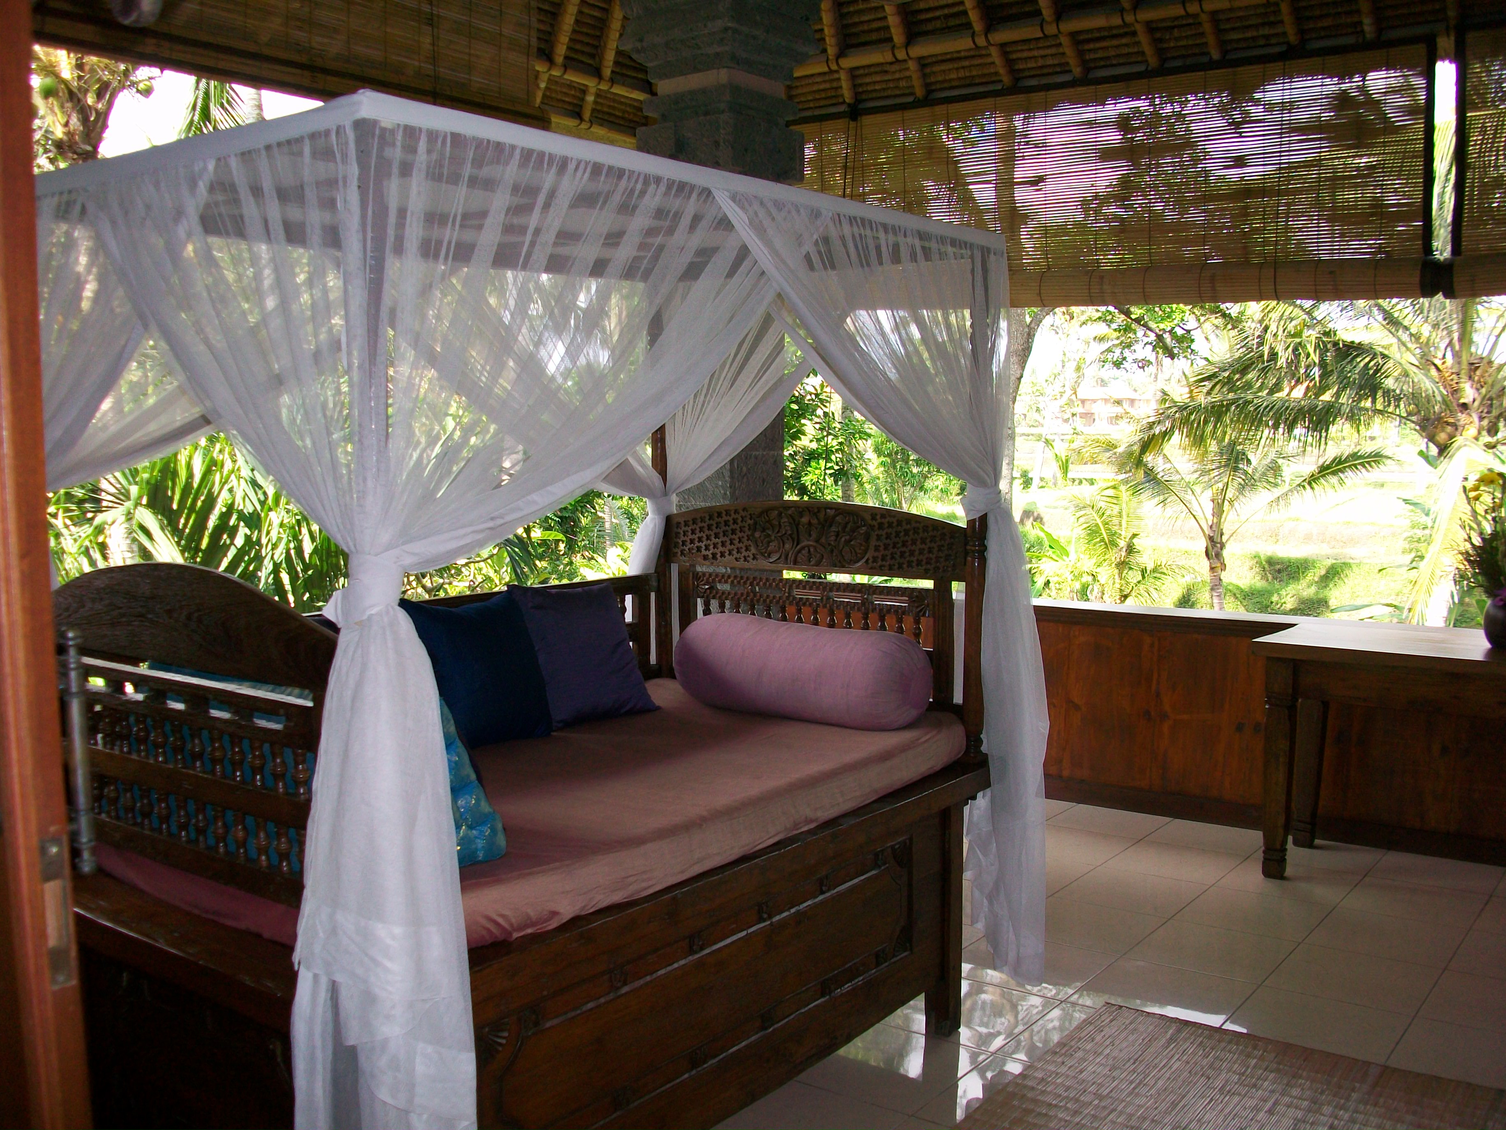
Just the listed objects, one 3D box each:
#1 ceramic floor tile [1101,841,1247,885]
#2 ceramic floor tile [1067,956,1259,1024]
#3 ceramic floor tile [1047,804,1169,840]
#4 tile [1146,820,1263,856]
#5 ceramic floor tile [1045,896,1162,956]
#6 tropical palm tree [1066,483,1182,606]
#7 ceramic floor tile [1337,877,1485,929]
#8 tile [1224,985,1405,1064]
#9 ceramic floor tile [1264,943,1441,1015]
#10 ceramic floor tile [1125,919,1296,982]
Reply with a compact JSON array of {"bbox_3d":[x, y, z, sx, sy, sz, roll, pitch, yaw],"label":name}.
[{"bbox_3d":[1.525,1.074,5.021,0.400,0.010,0.400,2,6,37],"label":"ceramic floor tile"},{"bbox_3d":[1.125,1.179,3.826,0.400,0.010,0.400,2,6,37],"label":"ceramic floor tile"},{"bbox_3d":[1.419,1.029,5.556,0.397,0.010,0.369,2,6,36],"label":"ceramic floor tile"},{"bbox_3d":[1.756,1.045,5.327,0.400,0.010,0.368,2,6,37],"label":"tile"},{"bbox_3d":[1.034,1.132,4.369,0.397,0.010,0.397,2,6,36],"label":"ceramic floor tile"},{"bbox_3d":[6.103,-0.224,23.000,1.950,2.400,1.900,0,5,15],"label":"tropical palm tree"},{"bbox_3d":[2.153,1.097,4.534,0.397,0.010,0.397,2,6,36],"label":"ceramic floor tile"},{"bbox_3d":[1.446,1.193,3.586,0.400,0.010,0.400,2,6,37],"label":"tile"},{"bbox_3d":[1.685,1.163,3.905,0.400,0.010,0.400,2,6,37],"label":"ceramic floor tile"},{"bbox_3d":[1.356,1.145,4.131,0.397,0.010,0.397,2,6,36],"label":"ceramic floor tile"}]

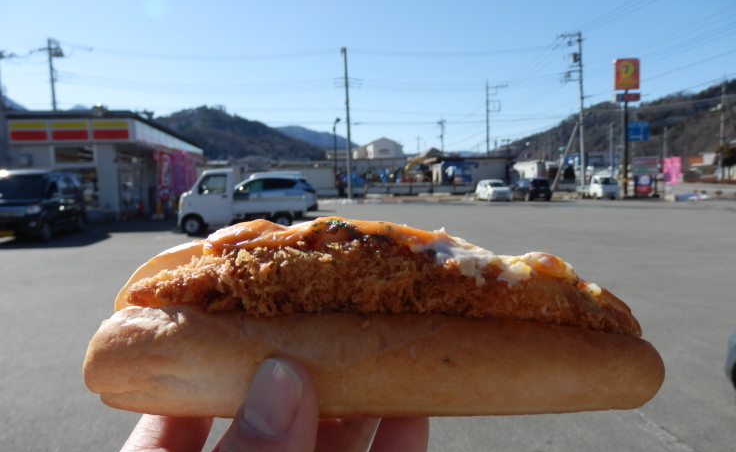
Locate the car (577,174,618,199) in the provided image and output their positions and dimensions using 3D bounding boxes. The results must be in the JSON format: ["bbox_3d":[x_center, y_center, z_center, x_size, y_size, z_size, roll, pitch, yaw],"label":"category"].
[{"bbox_3d":[17.302,-2.897,40.000,1.475,1.800,3.395,-2,5,-7],"label":"car"}]

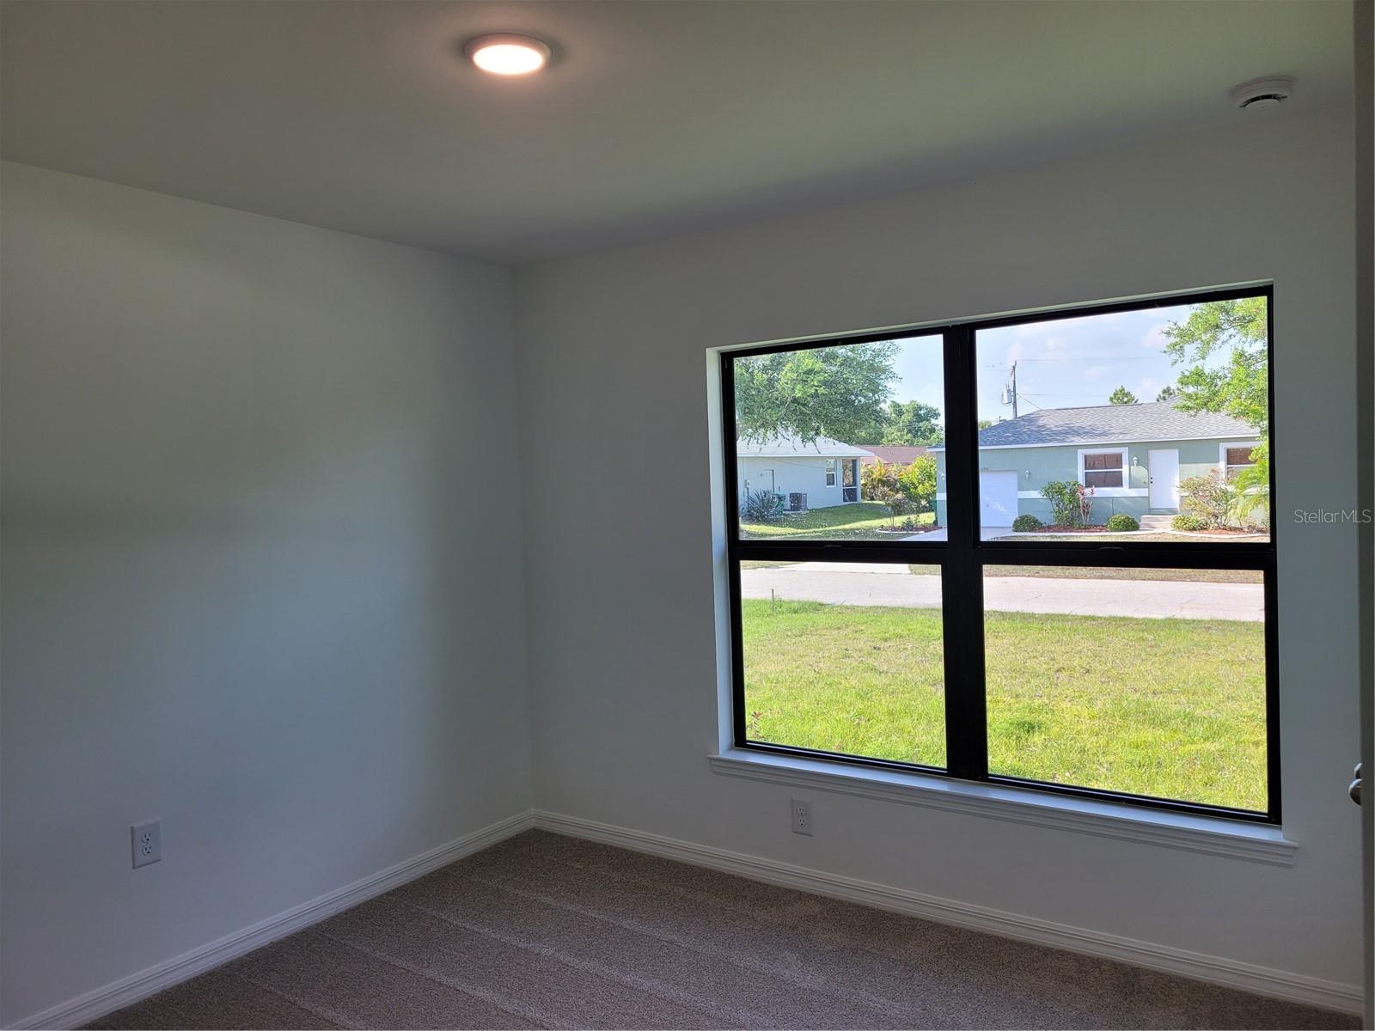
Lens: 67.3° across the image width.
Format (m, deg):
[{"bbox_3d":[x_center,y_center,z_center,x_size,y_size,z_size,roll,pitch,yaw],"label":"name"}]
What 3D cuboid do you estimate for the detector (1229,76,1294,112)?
[{"bbox_3d":[1.417,-1.036,2.550,0.142,0.044,0.142,0,3,35],"label":"detector"}]

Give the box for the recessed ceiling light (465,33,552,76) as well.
[{"bbox_3d":[-0.382,-0.974,2.196,0.180,0.023,0.180,-2,2,0],"label":"recessed ceiling light"}]

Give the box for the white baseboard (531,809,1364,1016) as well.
[{"bbox_3d":[0.585,1.312,3.608,3.060,0.082,0.015,0,3,35],"label":"white baseboard"}]

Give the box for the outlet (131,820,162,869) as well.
[{"bbox_3d":[-1.626,0.989,3.110,0.007,0.125,0.081,0,3,35],"label":"outlet"}]

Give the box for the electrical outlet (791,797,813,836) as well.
[{"bbox_3d":[0.414,1.088,3.718,0.081,0.125,0.007,0,3,35],"label":"electrical outlet"}]

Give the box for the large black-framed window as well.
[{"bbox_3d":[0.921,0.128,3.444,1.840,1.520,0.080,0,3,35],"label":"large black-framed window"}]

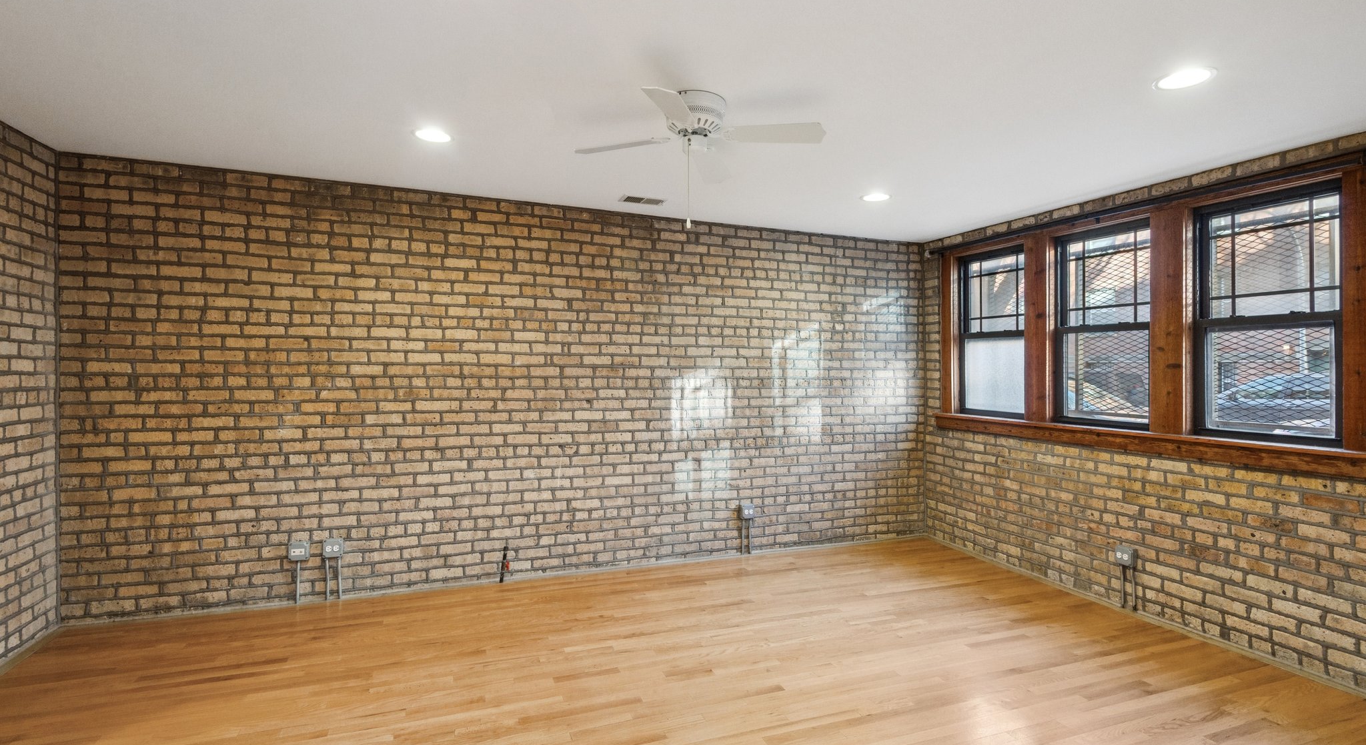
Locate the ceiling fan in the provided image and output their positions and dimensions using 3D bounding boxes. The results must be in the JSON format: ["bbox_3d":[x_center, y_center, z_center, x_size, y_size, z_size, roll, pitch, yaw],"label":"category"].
[{"bbox_3d":[0.048,-0.845,2.502,1.010,0.520,1.010,1,0,14],"label":"ceiling fan"}]

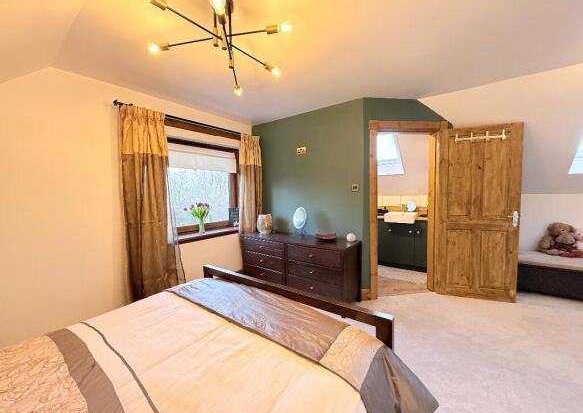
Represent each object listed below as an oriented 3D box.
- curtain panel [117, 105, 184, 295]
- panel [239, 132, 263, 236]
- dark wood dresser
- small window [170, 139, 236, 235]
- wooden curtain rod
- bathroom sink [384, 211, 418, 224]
[{"bbox_3d":[-1.354,0.127,2.347,0.160,2.065,0.450,1,5,35],"label":"curtain panel"},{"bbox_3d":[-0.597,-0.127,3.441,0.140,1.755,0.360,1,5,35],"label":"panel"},{"bbox_3d":[0.058,0.763,2.998,1.525,0.718,0.455,1,5,35],"label":"dark wood dresser"},{"bbox_3d":[-1.096,-0.183,2.934,0.120,1.155,1.170,1,5,35],"label":"small window"},{"bbox_3d":[-1.038,-0.942,2.734,0.055,0.055,1.700,1,5,35],"label":"wooden curtain rod"},{"bbox_3d":[1.807,0.199,3.857,0.450,0.140,0.420,1,5,35],"label":"bathroom sink"}]

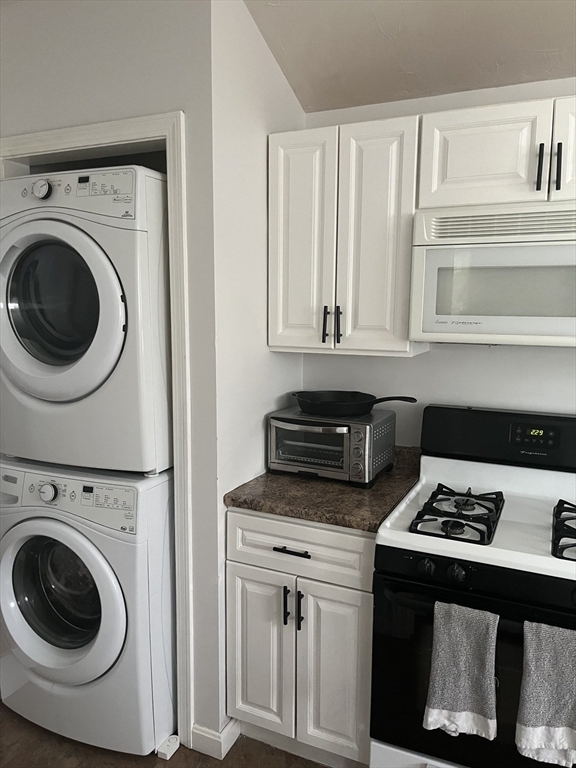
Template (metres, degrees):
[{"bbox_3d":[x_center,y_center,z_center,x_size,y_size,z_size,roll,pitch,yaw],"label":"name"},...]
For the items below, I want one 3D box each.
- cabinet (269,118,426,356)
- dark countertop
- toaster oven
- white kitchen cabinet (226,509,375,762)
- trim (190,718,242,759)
[{"bbox_3d":[0.234,-0.501,2.106,0.530,0.769,0.328,4,9,25],"label":"cabinet"},{"bbox_3d":[0.162,0.330,2.082,0.525,0.129,0.632,4,9,25],"label":"dark countertop"},{"bbox_3d":[0.171,0.225,2.212,0.403,0.226,0.318,4,9,25],"label":"toaster oven"},{"bbox_3d":[0.163,0.816,2.162,0.522,0.856,0.607,4,9,25],"label":"white kitchen cabinet"},{"bbox_3d":[-0.253,1.235,2.057,0.120,0.090,0.130,4,9,25],"label":"trim"}]

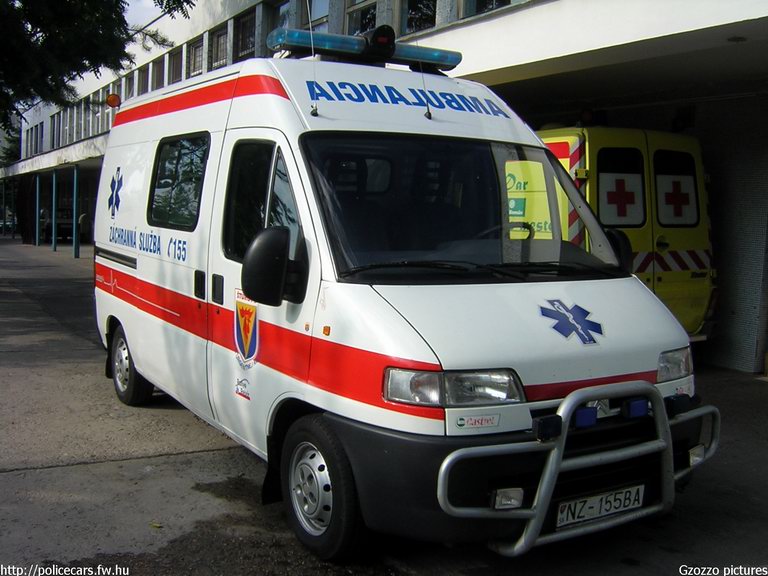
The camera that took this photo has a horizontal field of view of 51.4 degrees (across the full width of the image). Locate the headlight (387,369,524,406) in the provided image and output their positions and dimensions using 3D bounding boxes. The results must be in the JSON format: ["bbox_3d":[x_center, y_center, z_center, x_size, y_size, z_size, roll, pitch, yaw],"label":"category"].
[{"bbox_3d":[0.278,0.373,3.106,0.550,0.145,0.160,0,6,-20],"label":"headlight"}]

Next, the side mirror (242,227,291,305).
[{"bbox_3d":[-0.488,-0.085,3.398,0.210,0.330,0.140,-2,7,-33],"label":"side mirror"}]

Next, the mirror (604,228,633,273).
[{"bbox_3d":[1.366,-0.156,4.627,0.210,0.330,0.140,-2,7,-33],"label":"mirror"}]

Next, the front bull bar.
[{"bbox_3d":[0.912,0.711,3.354,1.680,0.670,0.280,-2,7,-33],"label":"front bull bar"}]

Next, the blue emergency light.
[{"bbox_3d":[-0.091,-1.413,4.779,1.220,0.180,0.260,-2,7,-33],"label":"blue emergency light"}]

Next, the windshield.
[{"bbox_3d":[0.470,-0.377,3.975,1.800,0.970,0.160,-2,-37,-33],"label":"windshield"}]

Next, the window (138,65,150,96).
[{"bbox_3d":[-5.226,-4.268,17.392,0.120,1.150,0.880,-1,7,-32],"label":"window"}]

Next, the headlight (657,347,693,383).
[{"bbox_3d":[1.376,0.338,3.827,0.160,0.145,0.550,8,8,43],"label":"headlight"}]

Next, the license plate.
[{"bbox_3d":[0.919,0.913,3.355,0.520,0.113,0.020,-2,11,-33],"label":"license plate"}]

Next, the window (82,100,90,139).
[{"bbox_3d":[-8.357,-4.752,22.460,0.120,1.130,0.880,-1,7,-32],"label":"window"}]

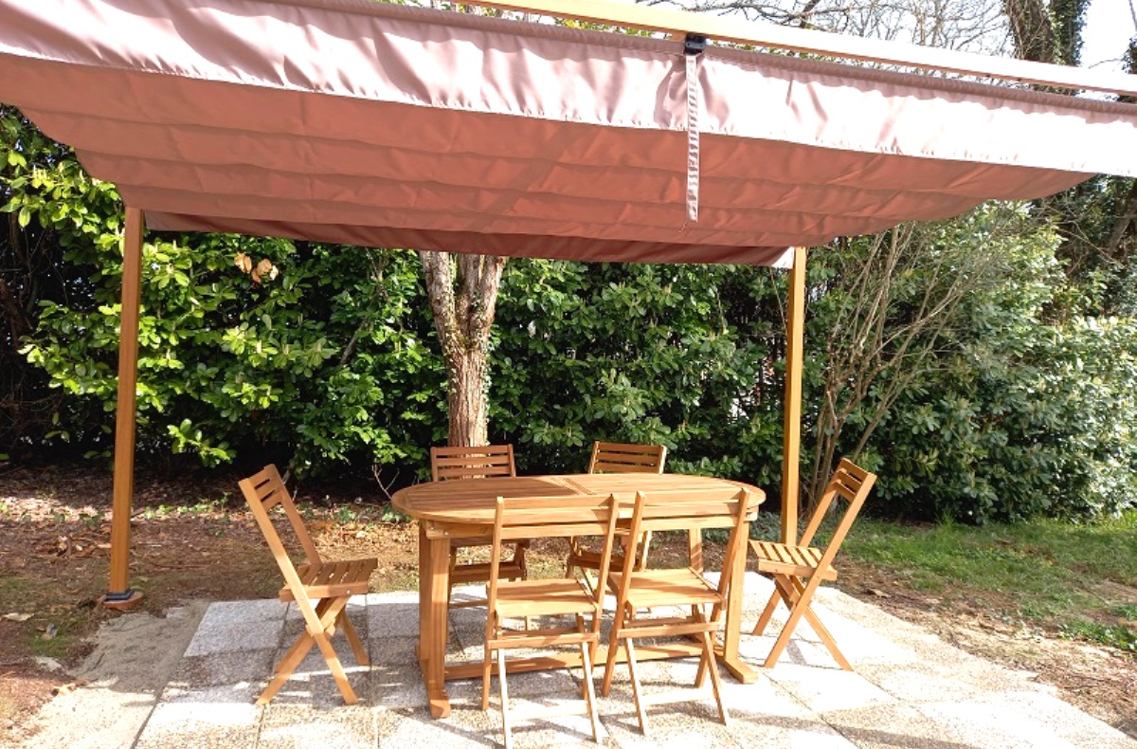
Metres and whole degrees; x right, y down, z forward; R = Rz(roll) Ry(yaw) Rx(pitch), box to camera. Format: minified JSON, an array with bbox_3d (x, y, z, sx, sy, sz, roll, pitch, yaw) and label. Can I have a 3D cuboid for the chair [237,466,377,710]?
[{"bbox_3d":[-1.017,0.813,3.288,0.462,0.870,0.415,0,2,-7],"label":"chair"}]

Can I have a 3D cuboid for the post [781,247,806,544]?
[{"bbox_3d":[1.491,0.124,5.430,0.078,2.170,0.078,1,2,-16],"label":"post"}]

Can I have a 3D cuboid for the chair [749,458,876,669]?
[{"bbox_3d":[1.065,0.823,3.694,0.462,0.870,0.415,1,2,5],"label":"chair"}]

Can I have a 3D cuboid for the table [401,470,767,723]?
[{"bbox_3d":[0.050,0.879,3.540,1.586,0.745,0.934,0,2,-16],"label":"table"}]

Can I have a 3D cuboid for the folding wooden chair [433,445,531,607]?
[{"bbox_3d":[-0.417,0.799,3.958,0.415,0.870,0.462,0,2,-19],"label":"folding wooden chair"}]

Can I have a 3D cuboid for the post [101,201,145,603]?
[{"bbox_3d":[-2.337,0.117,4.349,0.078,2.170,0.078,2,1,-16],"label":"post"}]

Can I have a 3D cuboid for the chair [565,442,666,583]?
[{"bbox_3d":[0.216,0.800,4.130,0.415,0.870,0.462,2,2,29],"label":"chair"}]

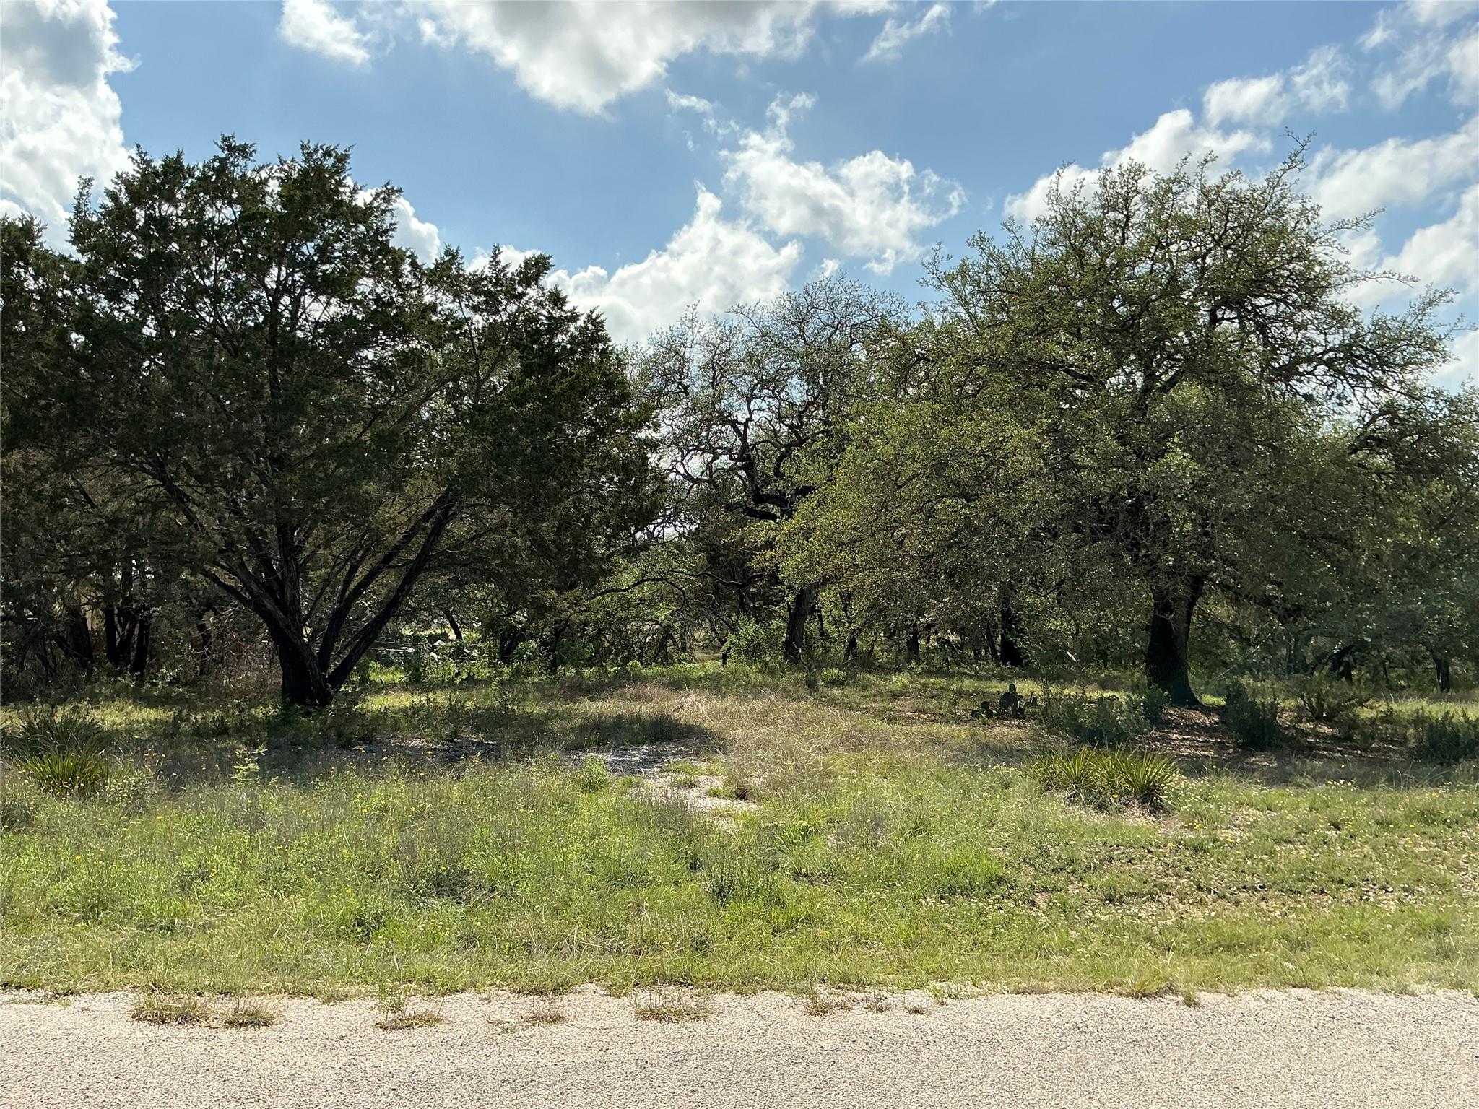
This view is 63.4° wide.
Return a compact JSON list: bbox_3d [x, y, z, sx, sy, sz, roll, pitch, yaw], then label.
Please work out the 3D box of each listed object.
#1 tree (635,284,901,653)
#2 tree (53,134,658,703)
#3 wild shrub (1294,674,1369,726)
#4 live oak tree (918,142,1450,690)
[{"bbox_3d":[0.766,-1.846,26.000,6.000,8.400,6.000,0,-2,0],"label":"tree"},{"bbox_3d":[-5.721,-1.927,17.500,8.800,8.200,7.800,0,-2,0],"label":"tree"},{"bbox_3d":[7.524,1.850,15.200,0.940,0.660,0.850,0,-2,0],"label":"wild shrub"},{"bbox_3d":[6.754,-1.938,18.000,8.000,8.300,7.300,0,-2,0],"label":"live oak tree"}]

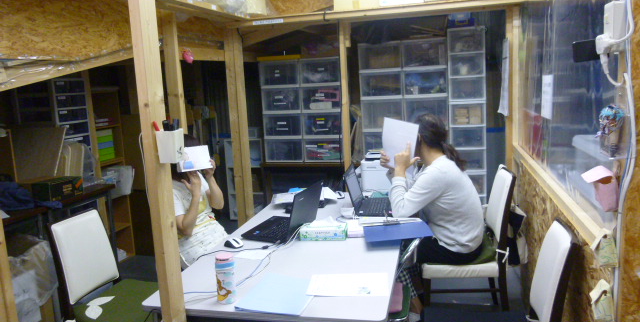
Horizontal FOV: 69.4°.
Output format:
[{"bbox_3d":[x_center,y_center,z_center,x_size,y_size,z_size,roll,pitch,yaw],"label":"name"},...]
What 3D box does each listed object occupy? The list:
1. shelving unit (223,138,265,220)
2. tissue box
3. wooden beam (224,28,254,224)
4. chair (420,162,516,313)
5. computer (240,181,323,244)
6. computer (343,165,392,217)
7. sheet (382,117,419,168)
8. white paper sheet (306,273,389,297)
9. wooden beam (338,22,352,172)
[{"bbox_3d":[-0.815,0.203,5.311,0.425,0.900,0.290,-2,9,10],"label":"shelving unit"},{"bbox_3d":[0.025,0.361,2.350,0.230,0.056,0.114,-1,9,9],"label":"tissue box"},{"bbox_3d":[-0.674,-0.124,3.998,0.115,1.970,0.090,0,9,16],"label":"wooden beam"},{"bbox_3d":[0.854,0.508,2.719,0.510,0.920,0.440,-1,9,12],"label":"chair"},{"bbox_3d":[-0.197,0.258,2.476,0.330,0.244,0.367,1,10,24],"label":"computer"},{"bbox_3d":[0.323,0.168,2.734,0.305,0.238,0.355,-1,9,12],"label":"computer"},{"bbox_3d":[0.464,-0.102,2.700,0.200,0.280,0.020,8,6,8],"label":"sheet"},{"bbox_3d":[0.111,0.473,1.776,0.295,0.004,0.208,-2,9,5],"label":"white paper sheet"},{"bbox_3d":[0.224,-0.118,3.750,0.045,1.950,0.088,0,9,16],"label":"wooden beam"}]

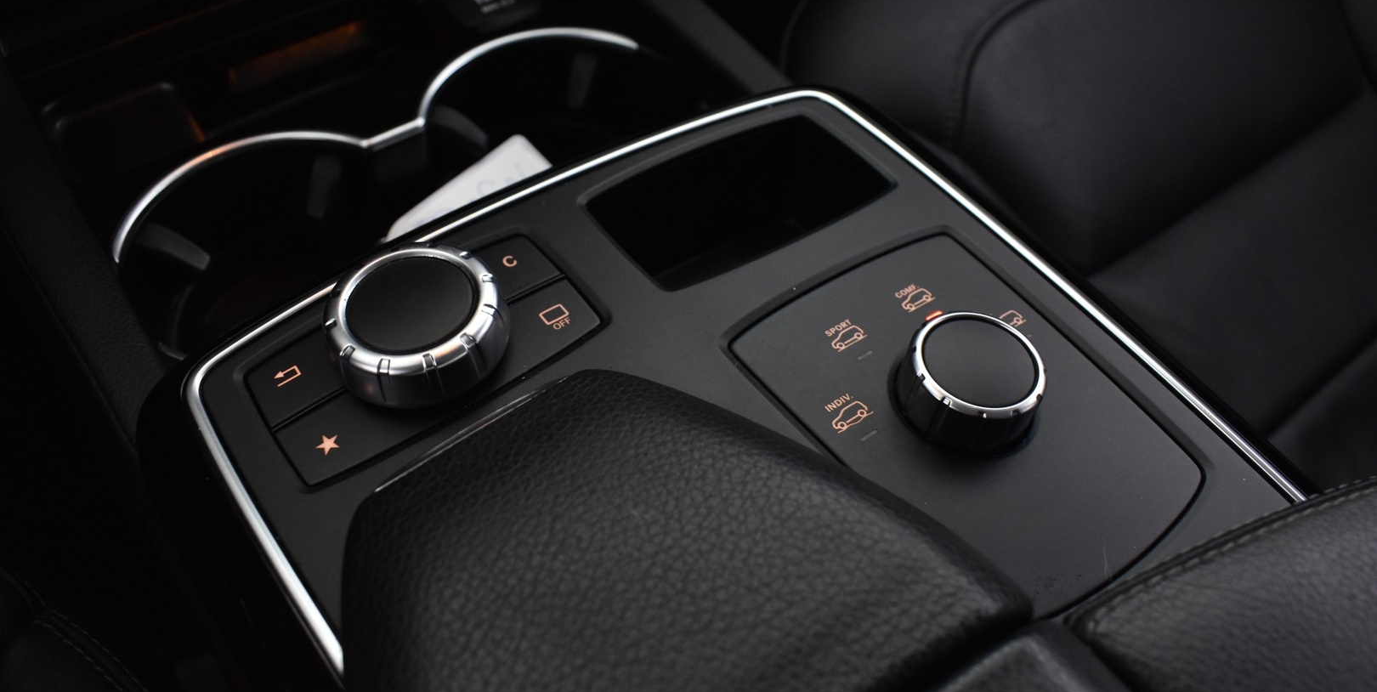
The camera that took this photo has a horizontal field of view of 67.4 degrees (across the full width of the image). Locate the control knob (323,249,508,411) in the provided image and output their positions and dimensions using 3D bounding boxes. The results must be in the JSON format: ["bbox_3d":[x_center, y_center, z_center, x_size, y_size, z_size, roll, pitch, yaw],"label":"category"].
[{"bbox_3d":[-0.069,-0.007,0.261,0.046,0.017,0.046,2,51,-3],"label":"control knob"}]

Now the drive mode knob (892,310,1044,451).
[{"bbox_3d":[0.071,0.008,0.260,0.035,0.018,0.035,2,51,-3],"label":"drive mode knob"}]

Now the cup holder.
[{"bbox_3d":[-0.087,-0.039,0.354,0.195,0.058,0.094,-28,62,-24],"label":"cup holder"}]

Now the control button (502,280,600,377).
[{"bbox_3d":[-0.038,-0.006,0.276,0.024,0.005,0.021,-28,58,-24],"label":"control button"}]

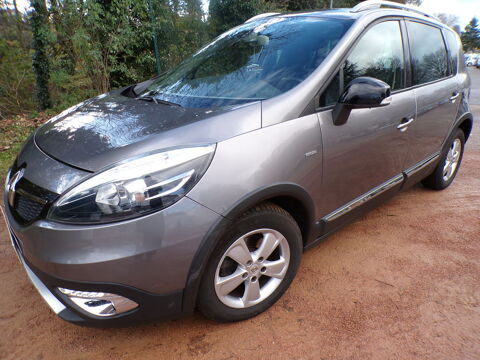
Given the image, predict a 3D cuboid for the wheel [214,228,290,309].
[{"bbox_3d":[0.039,0.411,1.676,0.430,0.430,0.170,-11,23,-26],"label":"wheel"}]

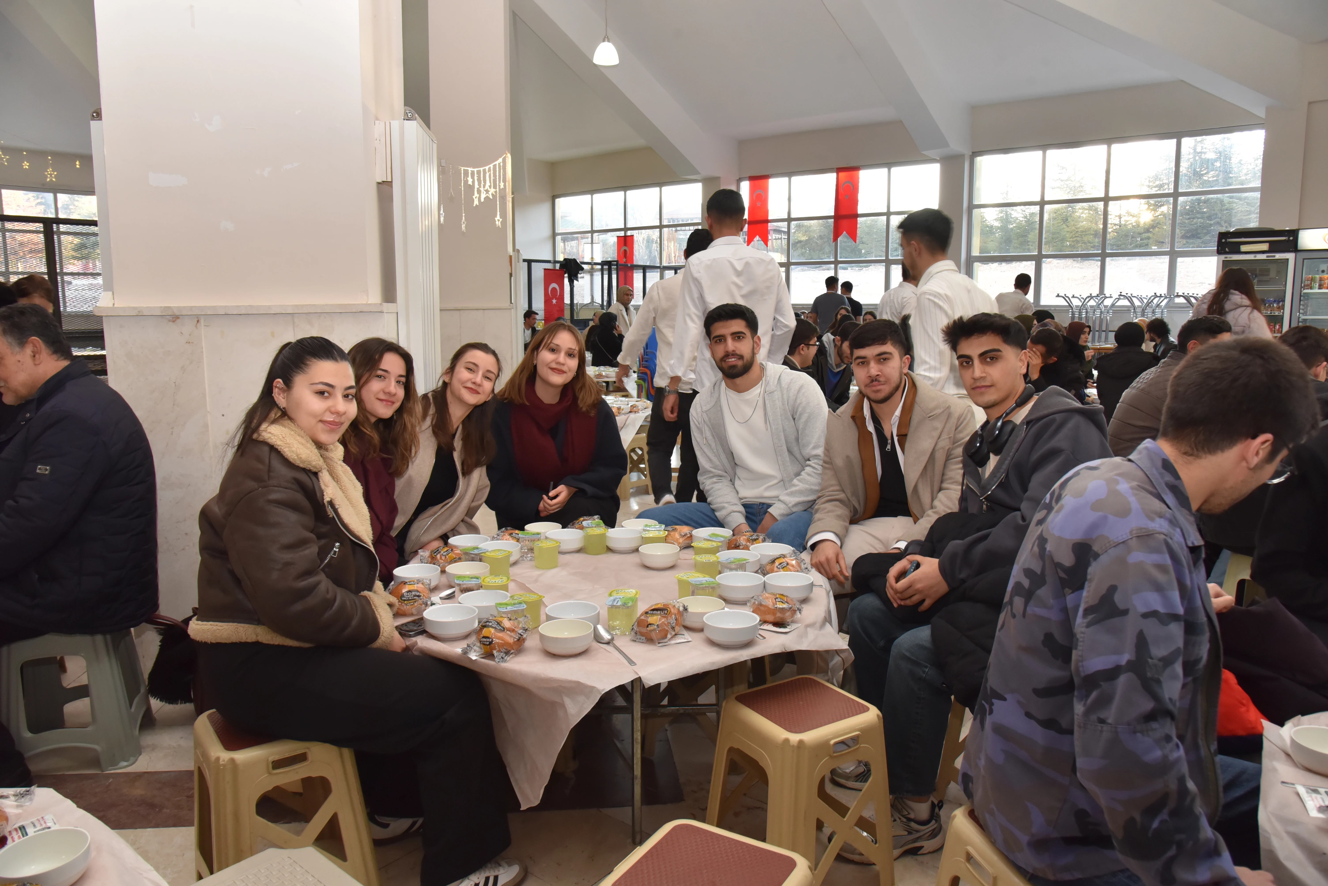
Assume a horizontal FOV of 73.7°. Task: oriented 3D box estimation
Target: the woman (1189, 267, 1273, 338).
[{"bbox_3d":[3.603,-0.288,5.717,0.500,1.666,0.360,5,9,29],"label":"woman"}]

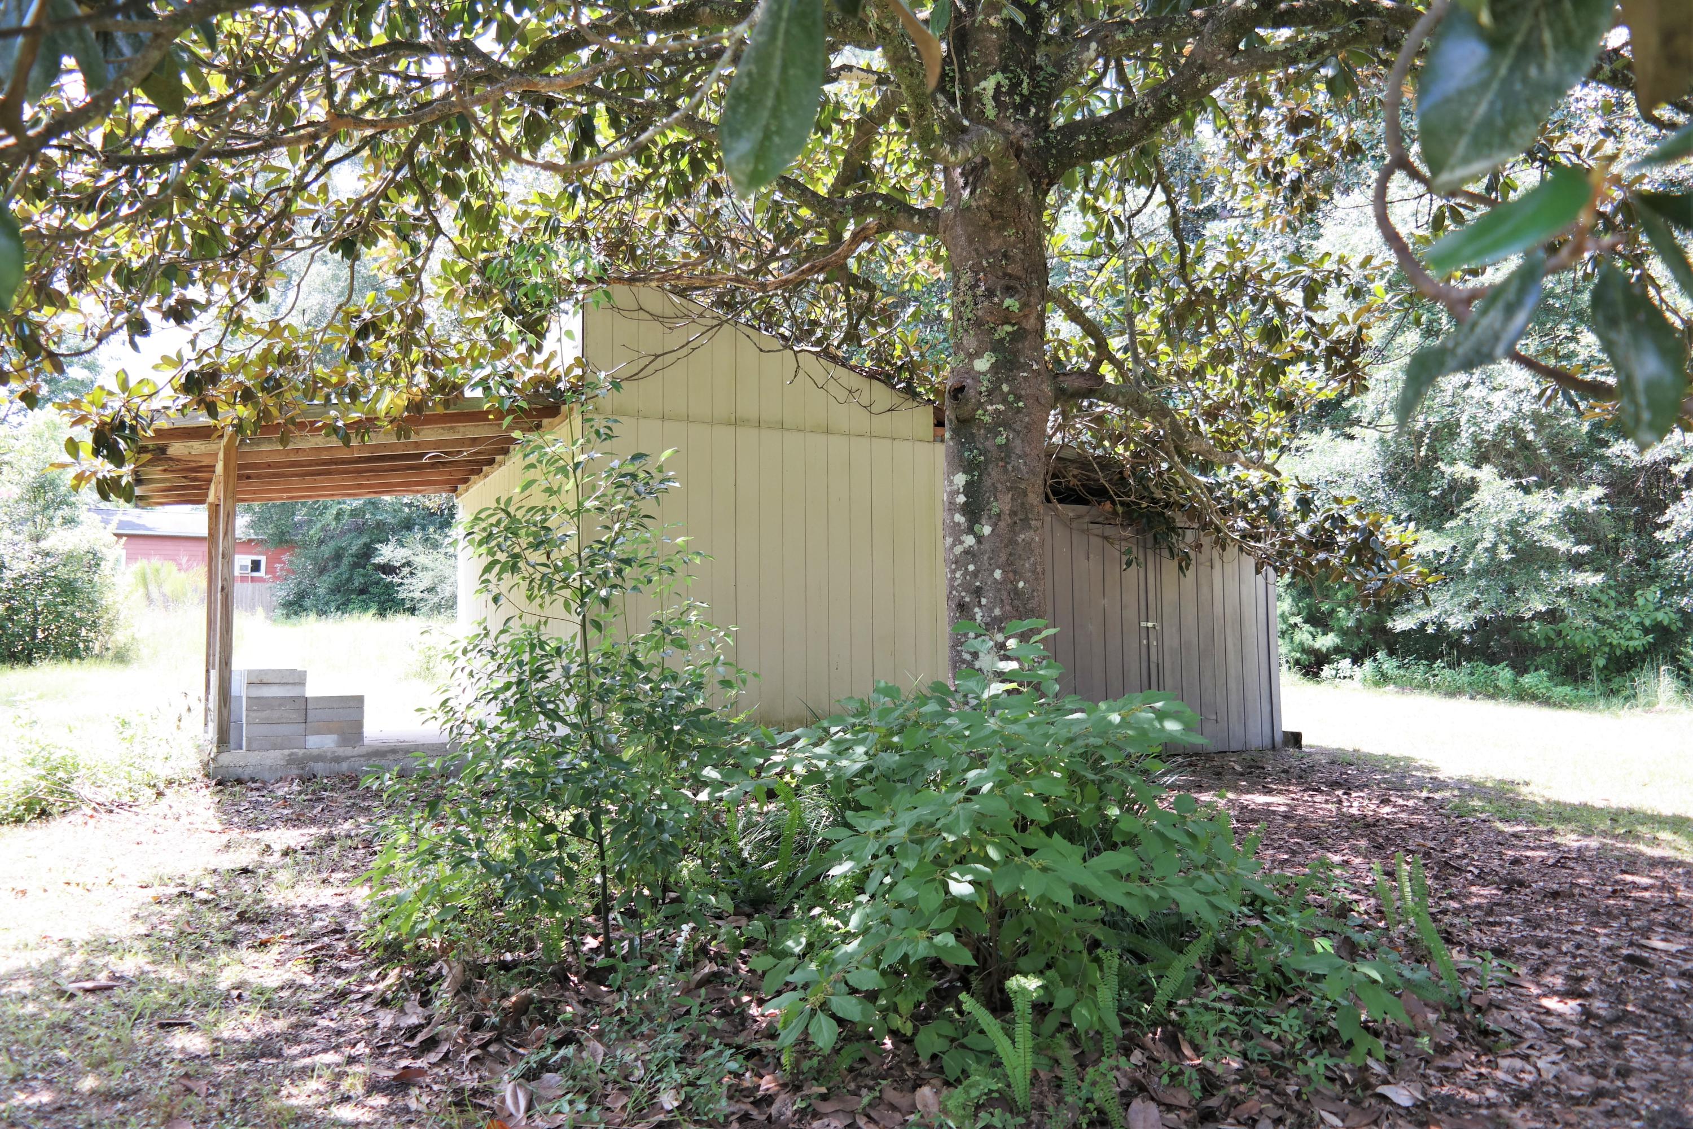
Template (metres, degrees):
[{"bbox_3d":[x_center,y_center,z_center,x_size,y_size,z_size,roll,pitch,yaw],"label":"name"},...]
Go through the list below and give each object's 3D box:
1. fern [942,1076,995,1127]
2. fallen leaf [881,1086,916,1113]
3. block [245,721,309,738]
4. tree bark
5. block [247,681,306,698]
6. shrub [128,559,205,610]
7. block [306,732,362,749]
[{"bbox_3d":[0.316,1.386,3.280,0.130,0.110,0.110,-1,-5,6],"label":"fern"},{"bbox_3d":[0.138,1.417,3.360,0.090,0.045,0.080,-1,-5,2],"label":"fallen leaf"},{"bbox_3d":[-4.099,1.190,9.127,0.393,0.095,0.194,2,-5,-25],"label":"block"},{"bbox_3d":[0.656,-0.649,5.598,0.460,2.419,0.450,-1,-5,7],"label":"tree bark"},{"bbox_3d":[-4.106,0.907,9.149,0.393,0.095,0.194,2,-5,-25],"label":"block"},{"bbox_3d":[-16.064,0.469,30.000,1.750,1.200,1.400,2,-6,-28],"label":"shrub"},{"bbox_3d":[-3.744,1.288,9.284,0.393,0.095,0.194,2,-5,-25],"label":"block"}]

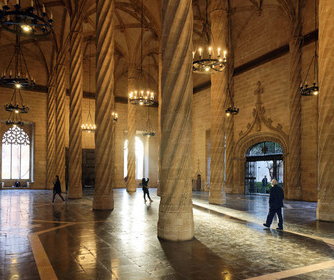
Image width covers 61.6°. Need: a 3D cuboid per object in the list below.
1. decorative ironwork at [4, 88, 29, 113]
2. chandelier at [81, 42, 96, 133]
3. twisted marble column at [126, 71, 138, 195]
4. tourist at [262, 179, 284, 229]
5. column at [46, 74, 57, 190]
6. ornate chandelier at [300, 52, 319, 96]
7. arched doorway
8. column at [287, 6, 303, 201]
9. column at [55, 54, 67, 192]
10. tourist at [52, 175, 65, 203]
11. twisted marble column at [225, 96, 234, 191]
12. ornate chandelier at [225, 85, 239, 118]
[{"bbox_3d":[-11.518,-3.129,21.500,1.850,2.035,1.850,2,-4,-29],"label":"decorative ironwork"},{"bbox_3d":[-8.689,-5.954,31.310,1.750,10.340,1.750,0,0,0],"label":"chandelier"},{"bbox_3d":[-3.763,-1.144,29.936,1.080,13.430,1.080,0,0,0],"label":"twisted marble column"},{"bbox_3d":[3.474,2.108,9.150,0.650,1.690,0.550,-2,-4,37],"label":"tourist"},{"bbox_3d":[-13.380,-0.813,32.522,1.080,13.360,1.050,0,0,0],"label":"column"},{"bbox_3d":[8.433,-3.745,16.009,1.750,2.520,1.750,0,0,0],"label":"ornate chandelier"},{"bbox_3d":[8.193,2.328,23.530,0.600,4.496,3.750,2,-4,-29],"label":"arched doorway"},{"bbox_3d":[9.454,-2.391,20.600,1.020,13.684,1.020,2,-4,-29],"label":"column"},{"bbox_3d":[-10.001,-1.585,26.492,1.050,13.200,1.050,0,0,0],"label":"column"},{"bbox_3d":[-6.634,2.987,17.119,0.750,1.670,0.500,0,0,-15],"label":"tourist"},{"bbox_3d":[5.960,-0.238,26.700,0.950,10.871,0.950,2,-4,-29],"label":"twisted marble column"},{"bbox_3d":[4.911,-2.986,22.000,1.650,2.279,1.650,2,-4,-29],"label":"ornate chandelier"}]

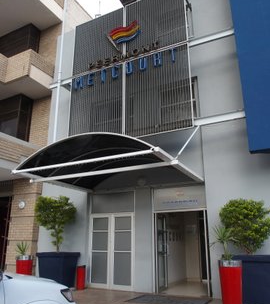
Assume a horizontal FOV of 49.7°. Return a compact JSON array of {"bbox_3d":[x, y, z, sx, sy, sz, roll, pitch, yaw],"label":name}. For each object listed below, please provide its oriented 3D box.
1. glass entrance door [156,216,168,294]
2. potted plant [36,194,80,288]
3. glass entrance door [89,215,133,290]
[{"bbox_3d":[0.777,2.855,8.491,0.060,2.115,0.755,-9,-19,25],"label":"glass entrance door"},{"bbox_3d":[-2.373,2.756,9.080,1.232,2.759,1.073,-9,-19,25],"label":"potted plant"},{"bbox_3d":[-0.721,2.962,8.776,1.510,2.146,0.080,-9,-19,25],"label":"glass entrance door"}]

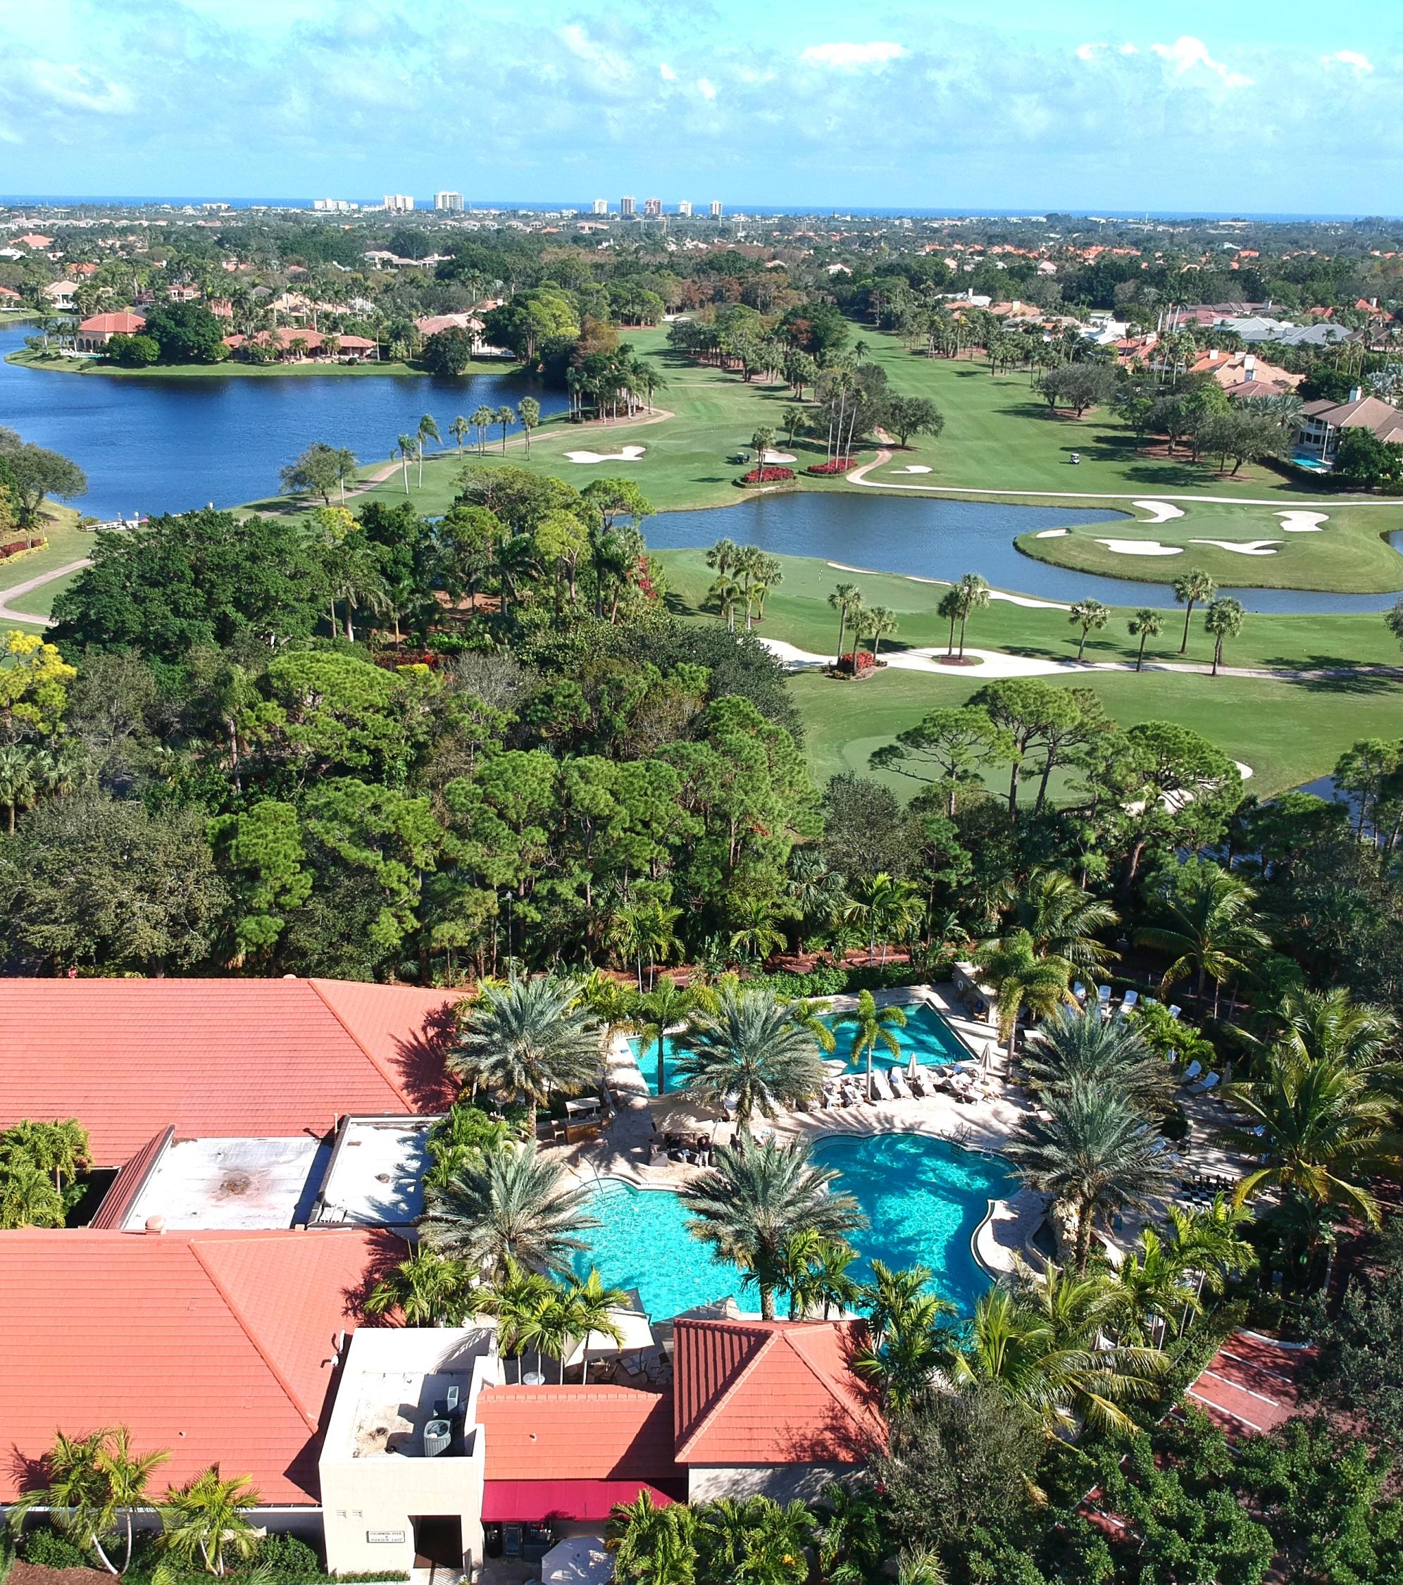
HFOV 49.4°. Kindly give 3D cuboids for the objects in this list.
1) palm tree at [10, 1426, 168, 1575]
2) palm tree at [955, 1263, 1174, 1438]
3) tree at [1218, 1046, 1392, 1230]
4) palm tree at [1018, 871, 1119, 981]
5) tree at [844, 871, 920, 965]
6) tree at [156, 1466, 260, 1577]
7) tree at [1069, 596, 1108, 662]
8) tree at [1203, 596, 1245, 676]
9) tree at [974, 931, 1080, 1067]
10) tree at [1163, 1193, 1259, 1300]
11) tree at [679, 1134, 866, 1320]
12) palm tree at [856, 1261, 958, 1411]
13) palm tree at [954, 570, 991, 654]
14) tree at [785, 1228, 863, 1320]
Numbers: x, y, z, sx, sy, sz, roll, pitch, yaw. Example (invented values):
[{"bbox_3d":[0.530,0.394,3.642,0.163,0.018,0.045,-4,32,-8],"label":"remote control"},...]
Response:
[{"bbox_3d":[-19.029,22.305,47.760,4.880,5.638,4.734,1,21,0],"label":"palm tree"},{"bbox_3d":[12.905,21.360,55.547,8.200,8.500,8.200,1,21,0],"label":"palm tree"},{"bbox_3d":[25.882,15.924,65.248,7.390,8.890,7.390,1,21,0],"label":"tree"},{"bbox_3d":[20.262,8.608,85.214,5.960,7.970,5.960,1,21,0],"label":"palm tree"},{"bbox_3d":[10.591,7.826,89.568,4.340,6.040,4.340,1,21,0],"label":"tree"},{"bbox_3d":[-15.960,23.856,49.668,3.360,4.240,3.360,1,21,0],"label":"tree"},{"bbox_3d":[38.493,-16.133,152.074,4.100,6.340,4.100,1,21,0],"label":"tree"},{"bbox_3d":[53.002,-15.910,155.283,4.200,8.300,4.200,1,21,0],"label":"tree"},{"bbox_3d":[17.384,11.527,81.466,5.600,8.300,5.600,1,21,0],"label":"tree"},{"bbox_3d":[20.750,19.937,62.723,3.900,6.200,3.900,1,21,0],"label":"tree"},{"bbox_3d":[2.937,18.531,62.636,7.700,8.400,7.700,1,21,0],"label":"tree"},{"bbox_3d":[7.203,19.568,54.095,3.592,6.810,3.484,1,21,0],"label":"palm tree"},{"bbox_3d":[27.116,-17.491,152.274,3.190,8.430,3.190,1,21,0],"label":"palm tree"},{"bbox_3d":[4.784,19.660,60.226,3.050,4.990,3.050,1,21,0],"label":"tree"}]

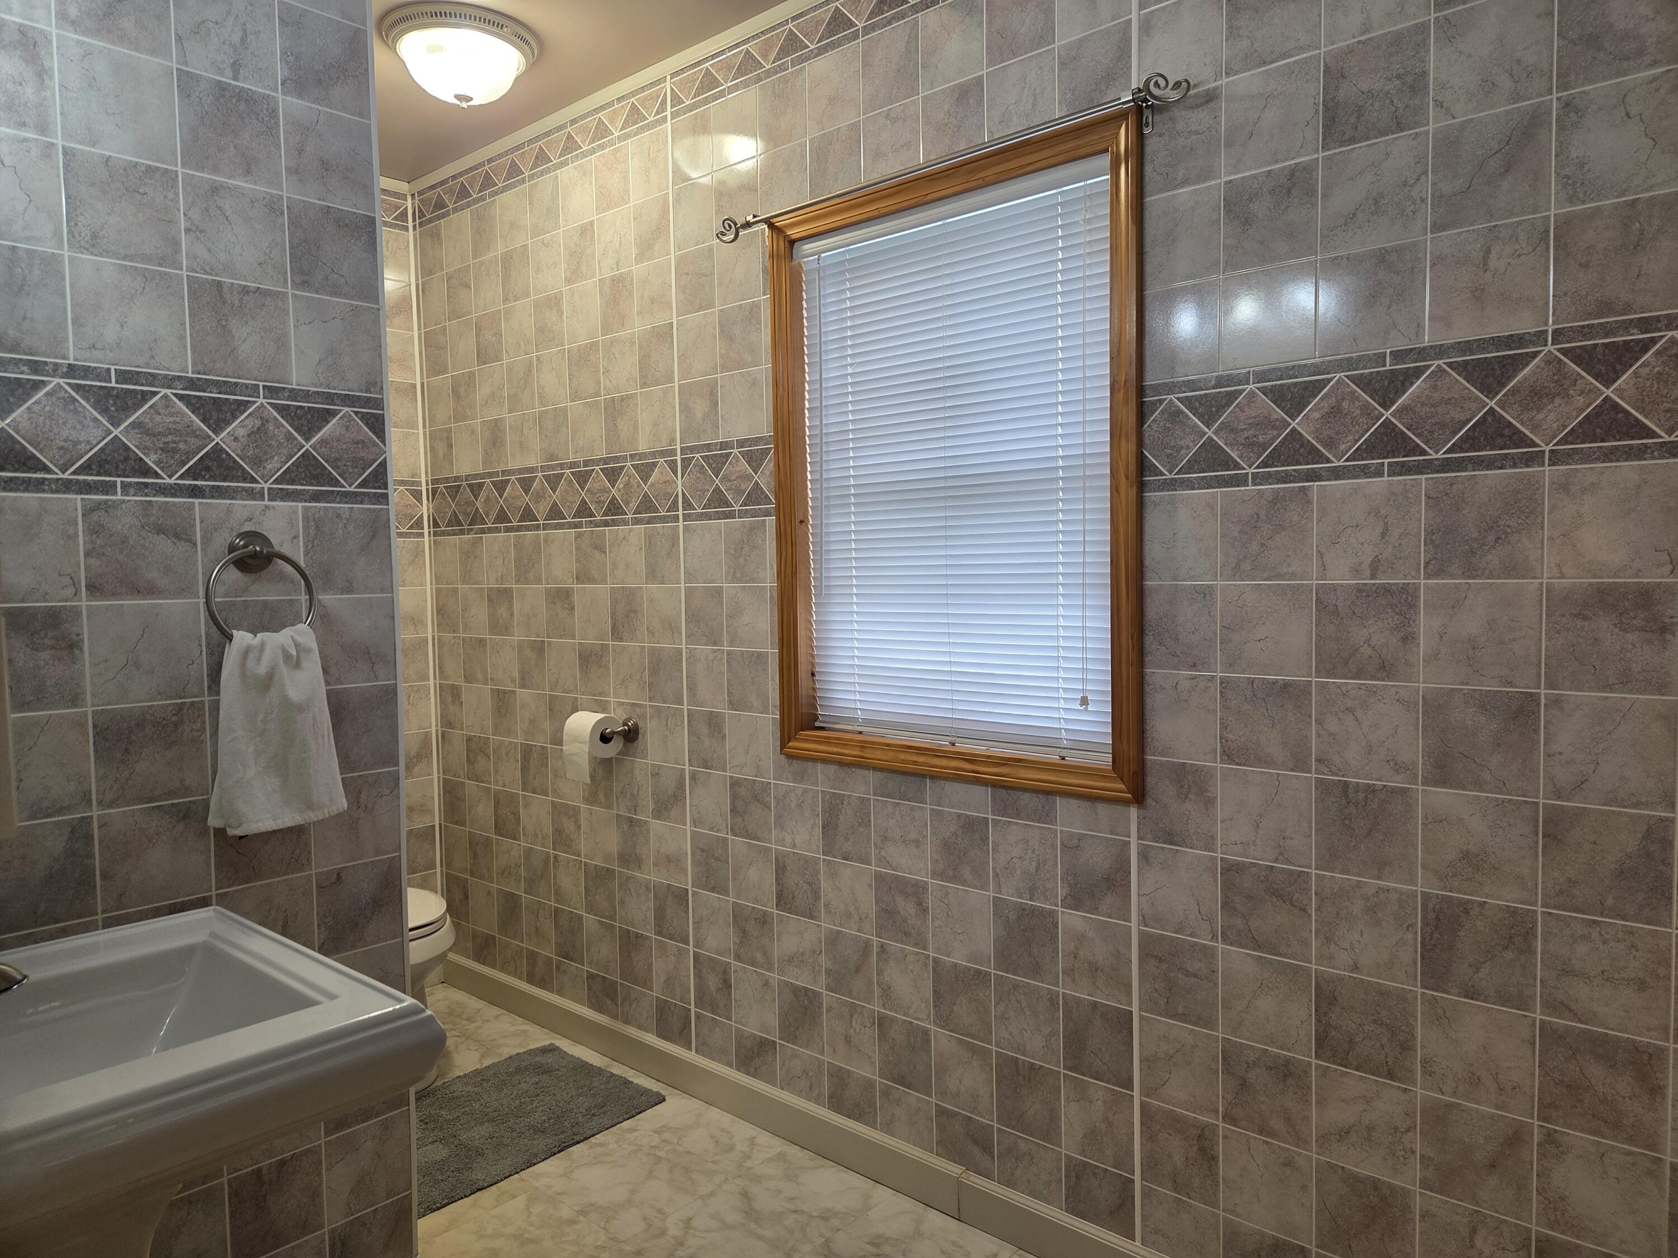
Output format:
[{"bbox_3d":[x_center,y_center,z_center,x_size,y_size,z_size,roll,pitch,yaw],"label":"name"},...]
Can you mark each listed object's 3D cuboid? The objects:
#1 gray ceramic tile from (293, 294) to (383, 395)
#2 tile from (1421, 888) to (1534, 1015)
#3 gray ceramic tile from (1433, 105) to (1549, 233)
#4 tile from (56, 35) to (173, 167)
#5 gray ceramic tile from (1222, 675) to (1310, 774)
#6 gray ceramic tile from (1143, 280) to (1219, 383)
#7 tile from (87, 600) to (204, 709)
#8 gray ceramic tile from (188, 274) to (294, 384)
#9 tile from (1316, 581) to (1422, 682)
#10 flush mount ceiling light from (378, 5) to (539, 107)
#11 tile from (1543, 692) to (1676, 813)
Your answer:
[{"bbox_3d":[-0.838,-0.472,1.860,0.010,0.149,0.144,2,4,42],"label":"gray ceramic tile"},{"bbox_3d":[0.922,0.464,1.609,0.150,0.150,0.010,2,4,42],"label":"tile"},{"bbox_3d":[0.905,-0.638,1.548,0.150,0.150,0.010,2,4,42],"label":"gray ceramic tile"},{"bbox_3d":[-1.049,-0.764,1.623,0.010,0.150,0.150,1,4,43],"label":"tile"},{"bbox_3d":[0.691,0.153,1.798,0.150,0.150,0.010,2,4,42],"label":"gray ceramic tile"},{"bbox_3d":[0.570,-0.499,1.869,0.150,0.150,0.010,2,4,42],"label":"gray ceramic tile"},{"bbox_3d":[-1.033,0.036,1.664,0.010,0.150,0.150,2,4,42],"label":"tile"},{"bbox_3d":[-0.942,-0.468,1.754,0.010,0.153,0.152,2,4,42],"label":"gray ceramic tile"},{"bbox_3d":[0.805,0.004,1.692,0.150,0.150,0.010,2,4,42],"label":"tile"},{"bbox_3d":[-0.853,-1.263,2.531,0.342,0.157,0.342,2,4,42],"label":"flush mount ceiling light"},{"bbox_3d":[1.034,0.164,1.496,0.150,0.150,0.010,2,4,42],"label":"tile"}]

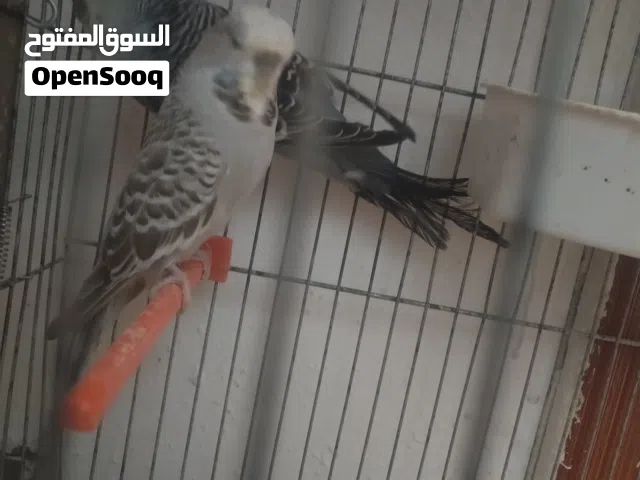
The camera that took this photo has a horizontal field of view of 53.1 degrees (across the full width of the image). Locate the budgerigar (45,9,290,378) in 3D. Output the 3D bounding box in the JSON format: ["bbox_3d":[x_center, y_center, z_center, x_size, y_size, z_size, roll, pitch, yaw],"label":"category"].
[{"bbox_3d":[-0.063,-0.013,0.257,0.084,0.165,0.055,12,7,12],"label":"budgerigar"}]

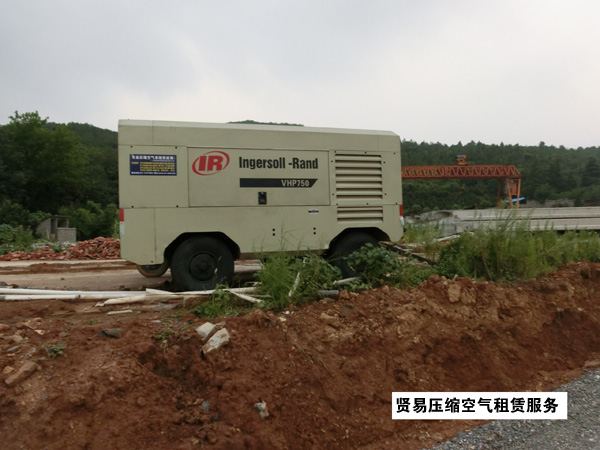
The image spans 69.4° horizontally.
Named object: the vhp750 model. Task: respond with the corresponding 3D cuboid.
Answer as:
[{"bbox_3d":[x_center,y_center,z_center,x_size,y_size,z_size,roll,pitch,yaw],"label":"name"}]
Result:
[{"bbox_3d":[-0.616,-0.241,6.862,3.900,2.272,1.950,-1,-1,-15],"label":"vhp750 model"}]

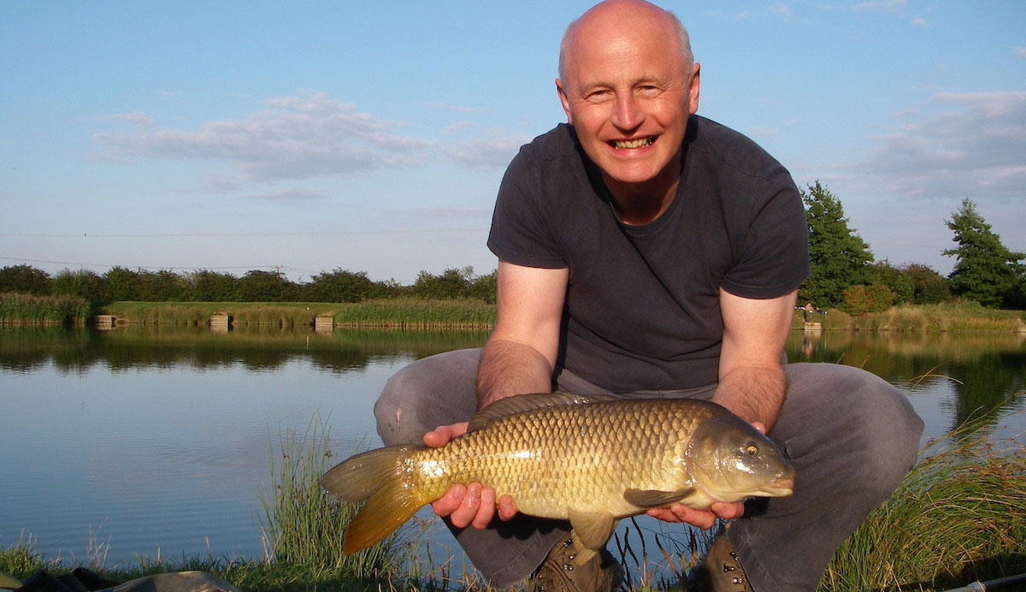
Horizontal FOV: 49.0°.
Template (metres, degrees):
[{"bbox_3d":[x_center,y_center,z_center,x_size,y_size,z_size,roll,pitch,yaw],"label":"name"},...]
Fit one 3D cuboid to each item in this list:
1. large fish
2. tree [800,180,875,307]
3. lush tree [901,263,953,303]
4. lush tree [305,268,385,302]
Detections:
[{"bbox_3d":[0.050,0.199,1.250,0.525,0.185,0.110,0,-1,0],"label":"large fish"},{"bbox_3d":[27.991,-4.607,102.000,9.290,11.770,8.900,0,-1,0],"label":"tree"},{"bbox_3d":[39.640,-1.025,108.000,5.250,4.180,4.920,0,-1,0],"label":"lush tree"},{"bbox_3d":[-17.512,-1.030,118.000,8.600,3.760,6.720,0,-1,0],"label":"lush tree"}]

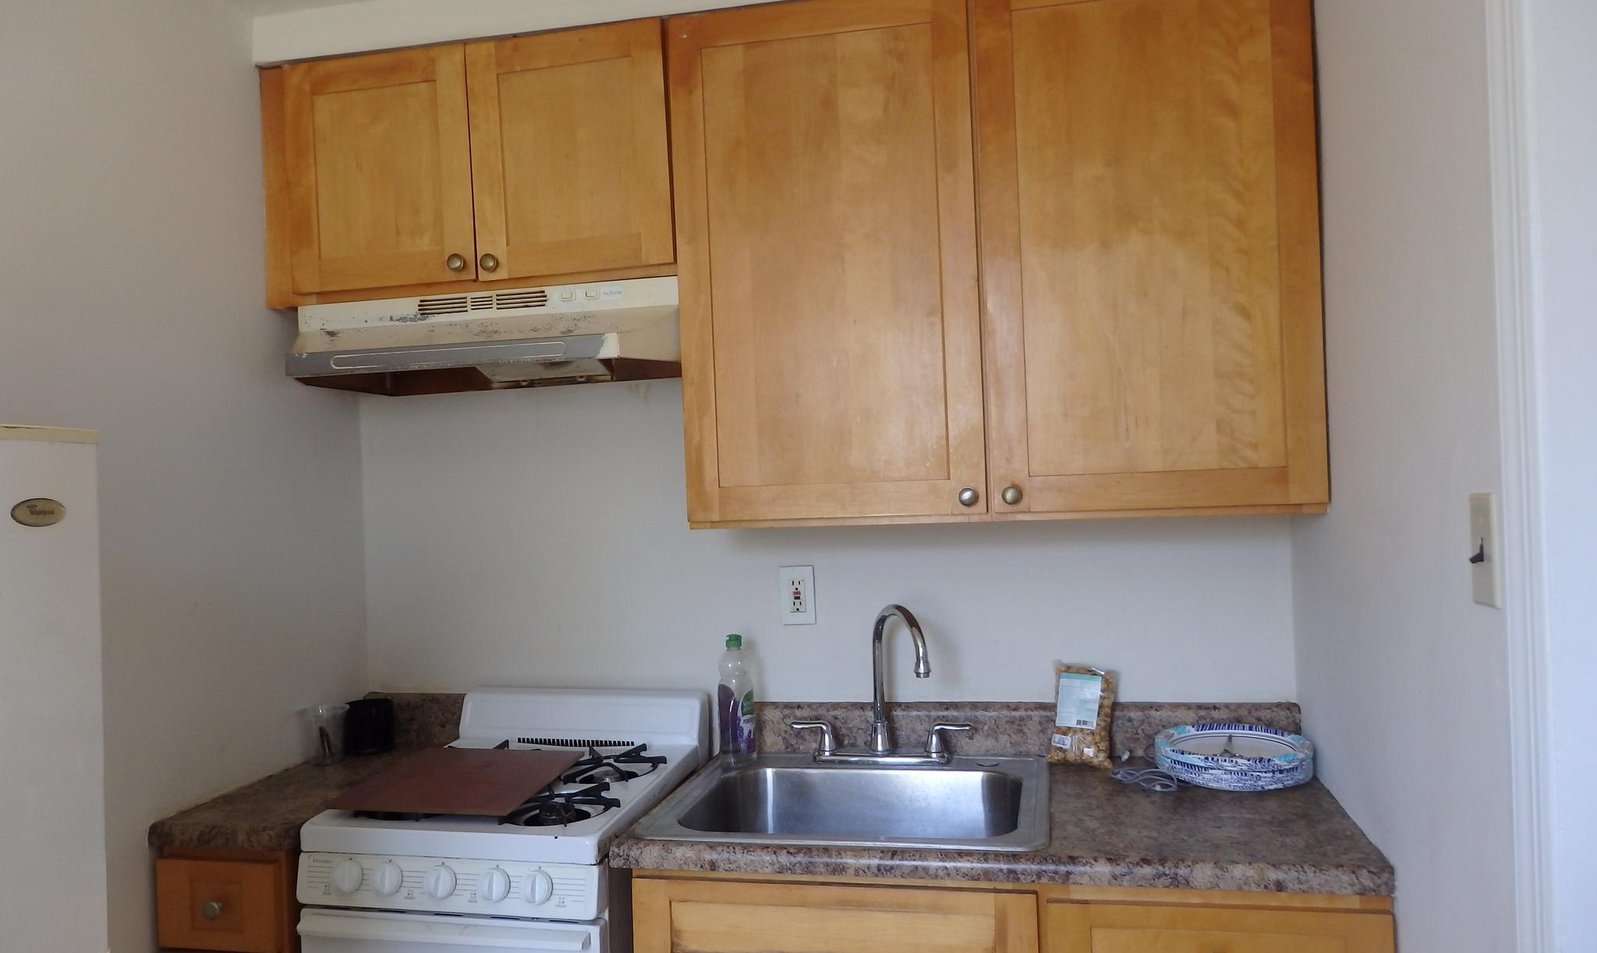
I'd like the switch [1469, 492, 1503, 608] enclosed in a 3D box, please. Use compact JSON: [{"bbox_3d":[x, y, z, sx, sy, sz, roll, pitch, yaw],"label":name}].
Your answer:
[{"bbox_3d":[0.685,0.074,1.170,0.020,0.114,0.072,-2,0,12],"label":"switch"}]

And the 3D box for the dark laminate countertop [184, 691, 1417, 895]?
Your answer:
[{"bbox_3d":[-0.078,0.519,2.030,1.912,0.135,0.616,-2,0,12],"label":"dark laminate countertop"}]

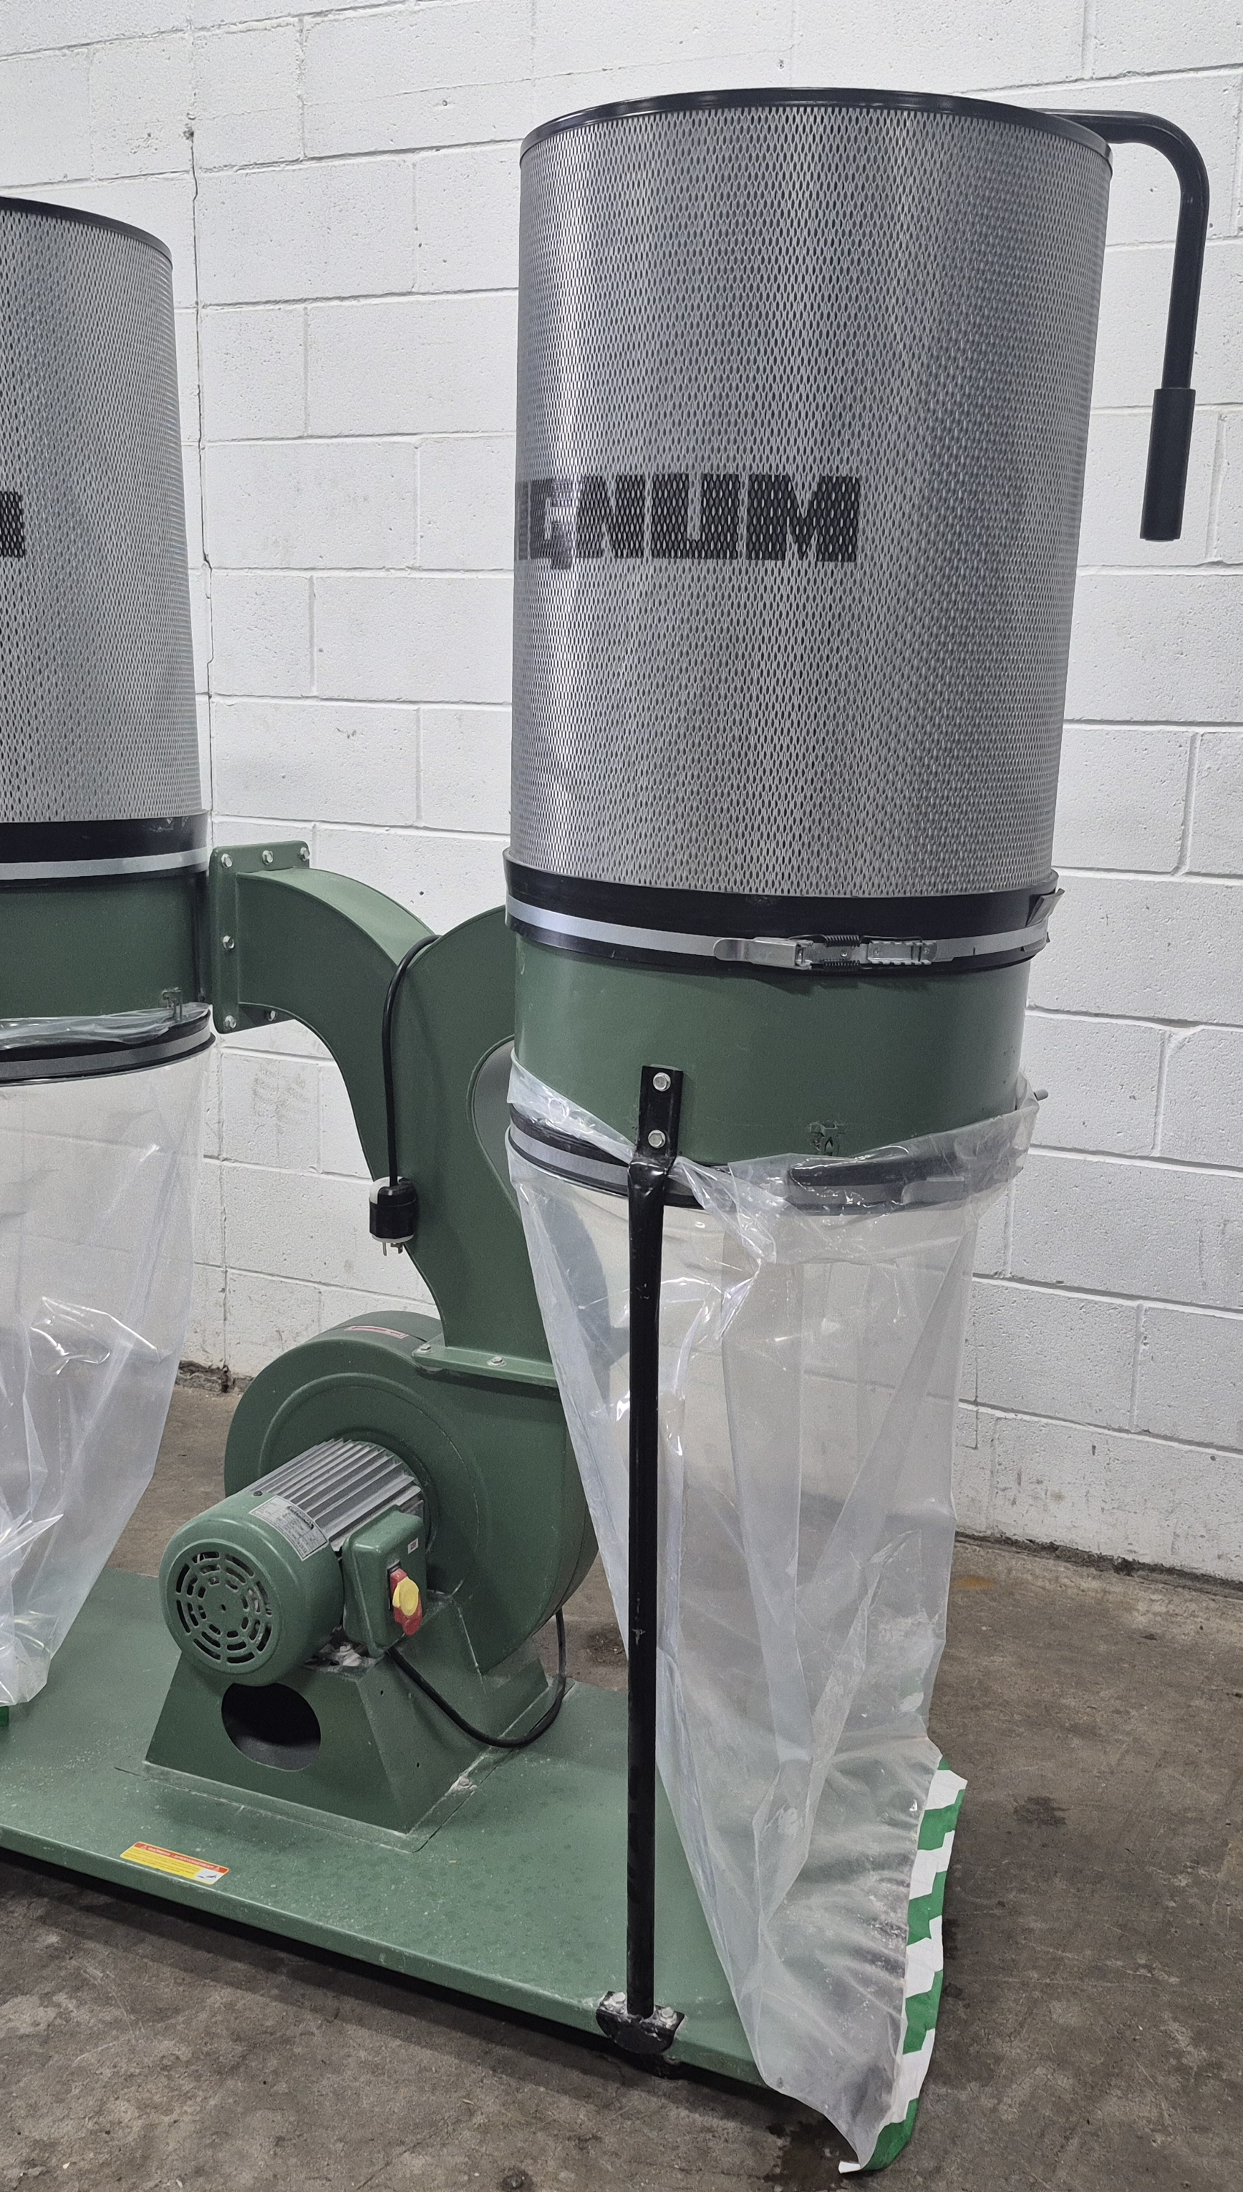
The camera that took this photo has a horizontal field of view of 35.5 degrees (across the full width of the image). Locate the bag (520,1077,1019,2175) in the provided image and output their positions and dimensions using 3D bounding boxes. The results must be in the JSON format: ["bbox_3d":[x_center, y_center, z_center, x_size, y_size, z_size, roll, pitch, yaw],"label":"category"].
[{"bbox_3d":[0.112,0.407,1.883,0.500,0.870,0.550,7,12,24],"label":"bag"}]

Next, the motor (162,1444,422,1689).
[{"bbox_3d":[-0.338,0.494,2.080,0.210,0.185,0.275,7,12,24],"label":"motor"}]

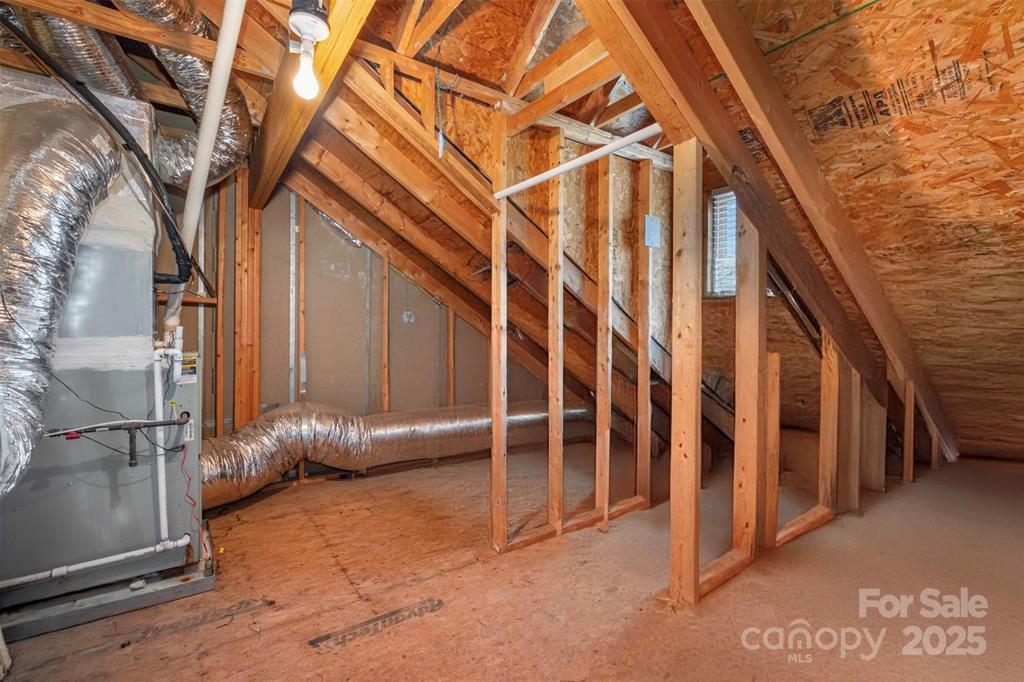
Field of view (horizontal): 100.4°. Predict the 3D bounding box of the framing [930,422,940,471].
[{"bbox_3d":[3.529,0.871,3.551,0.089,0.395,0.038,0,0,-33],"label":"framing"}]

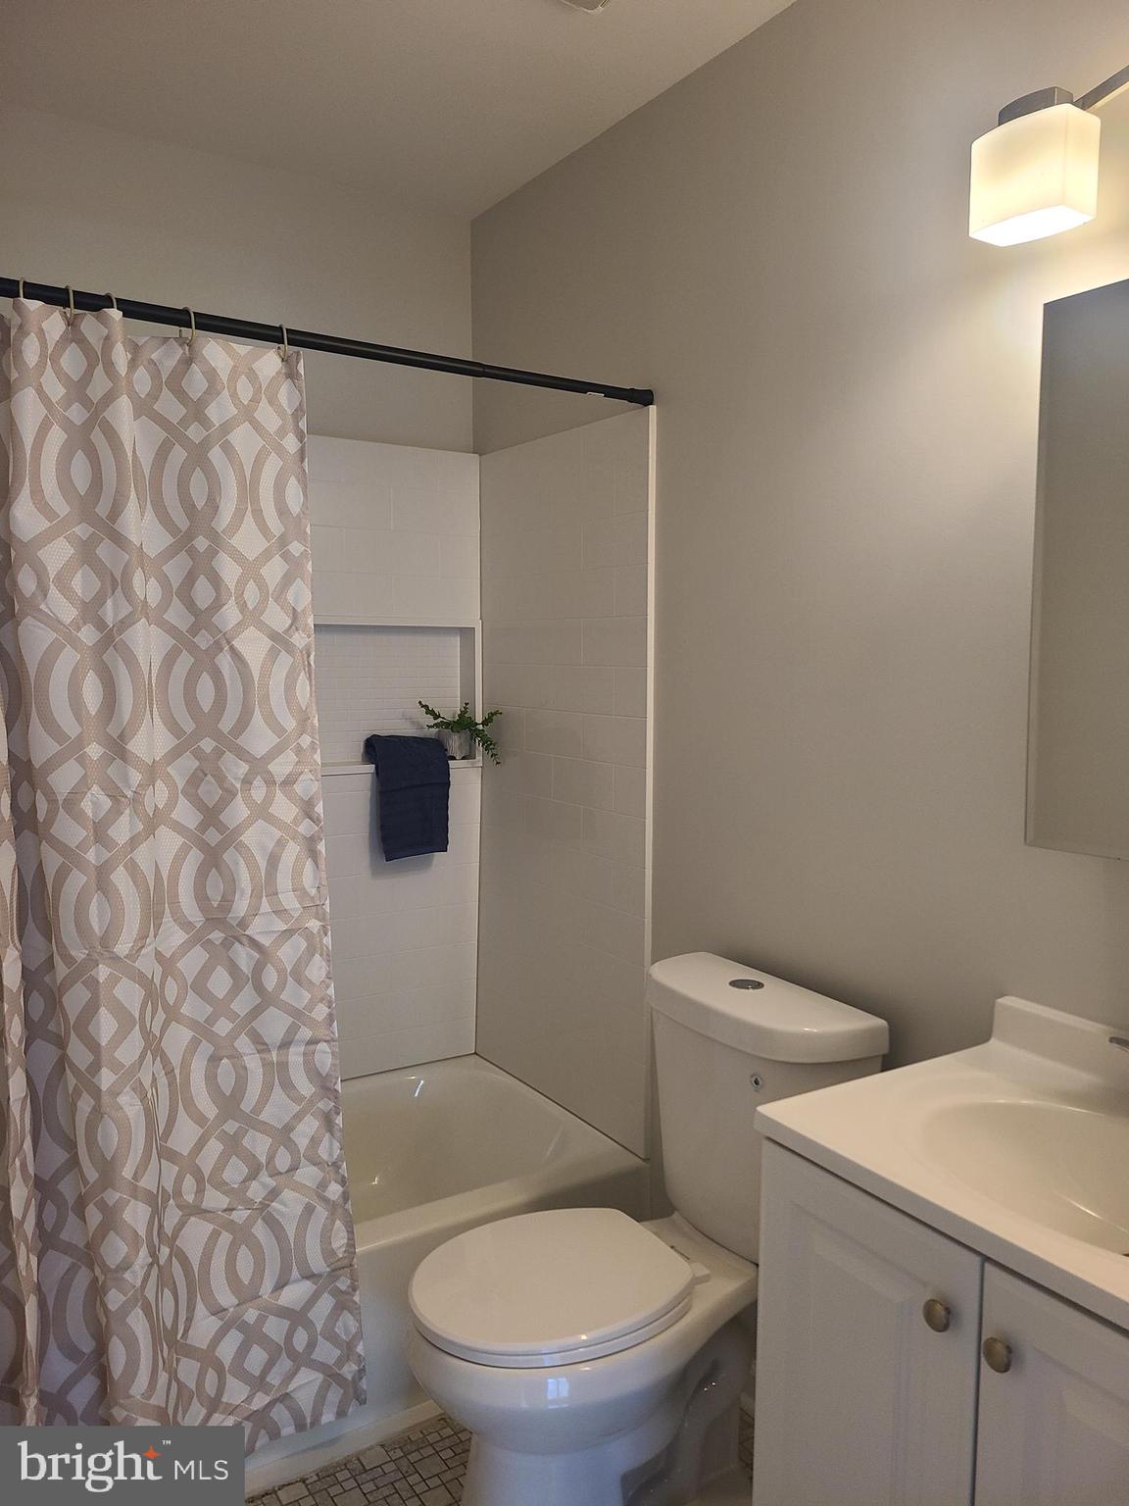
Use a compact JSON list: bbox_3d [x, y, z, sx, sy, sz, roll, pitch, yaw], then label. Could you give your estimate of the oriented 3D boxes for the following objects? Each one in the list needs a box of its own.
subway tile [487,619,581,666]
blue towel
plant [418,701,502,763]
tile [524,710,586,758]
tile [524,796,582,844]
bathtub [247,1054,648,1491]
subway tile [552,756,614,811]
[{"bbox_3d":[-0.070,-0.255,2.633,0.010,0.105,0.420,-3,6,-33],"label":"subway tile"},{"bbox_3d":[-0.384,0.102,2.759,0.195,0.300,0.125,-3,6,-33],"label":"blue towel"},{"bbox_3d":[-0.273,-0.048,2.803,0.165,0.155,0.180,-3,6,-33],"label":"plant"},{"bbox_3d":[-0.023,-0.044,2.577,0.010,0.100,0.245,-3,6,-33],"label":"tile"},{"bbox_3d":[-0.024,0.162,2.595,0.010,0.101,0.245,-3,6,-33],"label":"tile"},{"bbox_3d":[-0.660,1.025,2.250,1.524,0.368,0.760,-3,6,-33],"label":"bathtub"},{"bbox_3d":[0.043,0.068,2.484,0.010,0.107,0.240,-3,6,-33],"label":"subway tile"}]

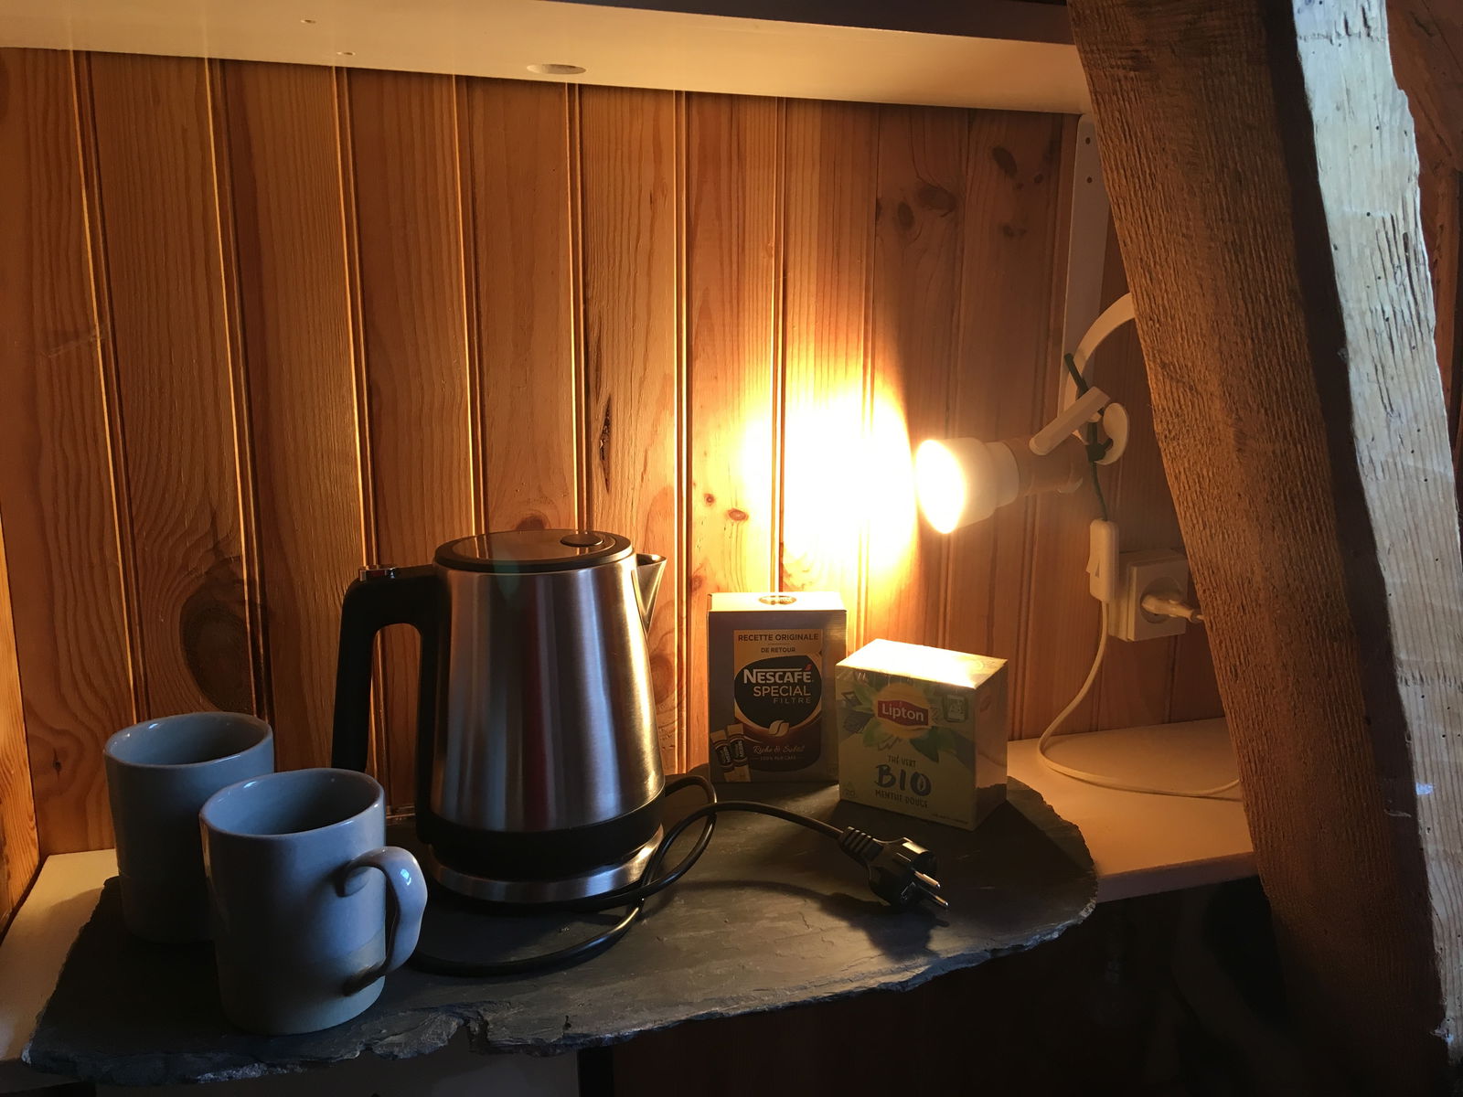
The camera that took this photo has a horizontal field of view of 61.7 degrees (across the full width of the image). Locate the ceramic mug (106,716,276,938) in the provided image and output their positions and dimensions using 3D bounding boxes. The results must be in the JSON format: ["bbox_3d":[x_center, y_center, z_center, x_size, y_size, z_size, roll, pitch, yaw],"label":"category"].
[{"bbox_3d":[-0.290,0.158,0.702,0.118,0.103,0.087,0,11,0],"label":"ceramic mug"}]

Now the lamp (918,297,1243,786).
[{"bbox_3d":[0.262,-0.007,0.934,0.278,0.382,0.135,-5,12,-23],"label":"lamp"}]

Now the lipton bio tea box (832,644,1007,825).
[{"bbox_3d":[0.134,0.129,0.864,0.101,0.100,0.068,7,13,30],"label":"lipton bio tea box"}]

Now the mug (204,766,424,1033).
[{"bbox_3d":[-0.201,0.177,0.609,0.122,0.103,0.086,6,13,27],"label":"mug"}]

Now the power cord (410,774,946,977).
[{"bbox_3d":[-0.035,0.181,0.749,0.314,0.042,0.238,-1,12,-8],"label":"power cord"}]

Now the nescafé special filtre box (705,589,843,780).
[{"bbox_3d":[0.033,0.103,0.914,0.098,0.129,0.051,0,11,-2],"label":"nescafé special filtre box"}]

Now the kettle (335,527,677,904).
[{"bbox_3d":[-0.134,0.099,0.756,0.211,0.199,0.146,-6,13,-28],"label":"kettle"}]

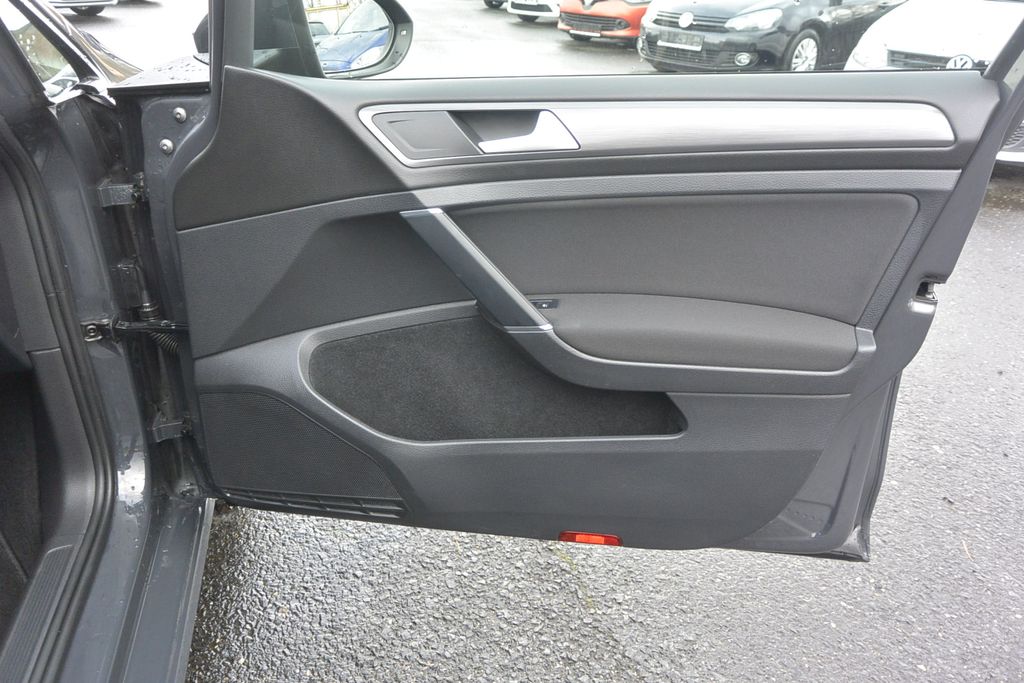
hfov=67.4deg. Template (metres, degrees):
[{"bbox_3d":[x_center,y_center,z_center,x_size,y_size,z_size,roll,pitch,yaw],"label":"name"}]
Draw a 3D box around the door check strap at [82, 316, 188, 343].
[{"bbox_3d":[-0.549,-0.018,1.134,0.160,0.034,0.032,3,25,7],"label":"door check strap"}]

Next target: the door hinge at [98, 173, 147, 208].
[{"bbox_3d":[-0.546,-0.212,1.077,0.060,0.043,0.038,-3,25,-7],"label":"door hinge"}]

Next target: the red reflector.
[{"bbox_3d":[0.115,0.288,1.125,0.091,0.019,0.012,3,25,7],"label":"red reflector"}]

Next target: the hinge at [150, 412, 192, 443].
[{"bbox_3d":[-0.550,0.139,1.241,0.060,0.043,0.038,-3,25,-7],"label":"hinge"}]

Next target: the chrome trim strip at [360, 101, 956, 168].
[{"bbox_3d":[0.155,-0.238,0.879,0.660,0.072,0.035,3,17,7],"label":"chrome trim strip"}]

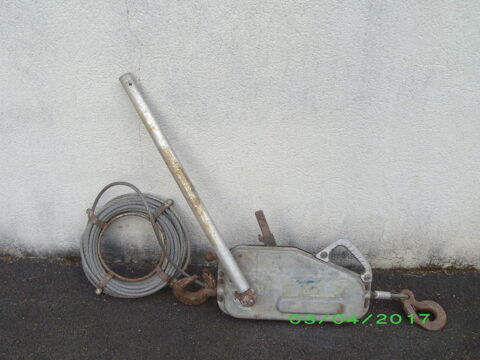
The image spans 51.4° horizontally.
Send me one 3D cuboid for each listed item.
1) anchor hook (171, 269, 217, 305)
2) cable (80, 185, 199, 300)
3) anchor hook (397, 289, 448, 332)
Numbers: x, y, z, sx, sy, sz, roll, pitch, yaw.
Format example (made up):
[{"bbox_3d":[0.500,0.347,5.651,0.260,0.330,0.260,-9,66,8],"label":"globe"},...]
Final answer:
[{"bbox_3d":[-0.132,0.310,1.445,0.130,0.095,0.040,2,-18,4],"label":"anchor hook"},{"bbox_3d":[-0.310,0.182,1.505,0.330,0.340,0.075,1,-4,1],"label":"cable"},{"bbox_3d":[0.504,0.355,1.375,0.083,0.038,0.148,-43,65,-4],"label":"anchor hook"}]

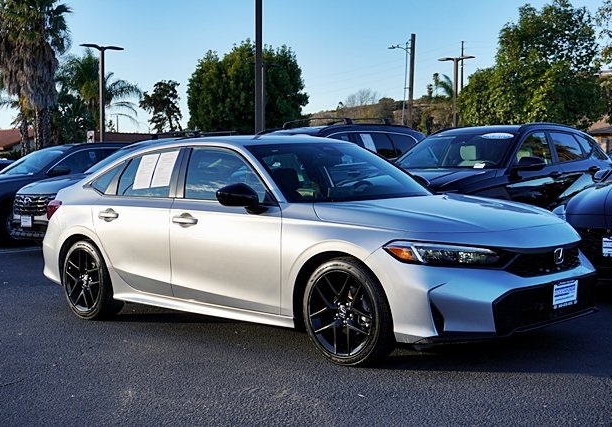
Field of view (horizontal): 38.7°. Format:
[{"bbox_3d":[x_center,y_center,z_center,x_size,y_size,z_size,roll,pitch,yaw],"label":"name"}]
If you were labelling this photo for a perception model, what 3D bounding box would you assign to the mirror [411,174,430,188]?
[{"bbox_3d":[0.943,-0.187,6.604,0.220,0.190,0.200,-4,4,-44],"label":"mirror"}]

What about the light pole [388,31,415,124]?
[{"bbox_3d":[6.081,-6.017,55.169,1.750,10.570,0.450,0,2,-6],"label":"light pole"}]

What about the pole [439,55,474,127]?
[{"bbox_3d":[6.231,-3.315,36.102,1.750,6.390,0.400,1,2,28],"label":"pole"}]

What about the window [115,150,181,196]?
[{"bbox_3d":[-1.177,-0.308,6.597,0.660,0.400,0.070,1,-25,44],"label":"window"}]

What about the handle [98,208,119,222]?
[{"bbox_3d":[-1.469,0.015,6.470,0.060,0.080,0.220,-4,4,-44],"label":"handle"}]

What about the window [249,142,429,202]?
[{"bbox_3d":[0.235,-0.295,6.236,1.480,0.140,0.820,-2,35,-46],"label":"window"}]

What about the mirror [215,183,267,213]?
[{"bbox_3d":[-0.388,-0.088,5.301,0.220,0.190,0.200,-4,4,-44],"label":"mirror"}]

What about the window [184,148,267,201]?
[{"bbox_3d":[-0.504,-0.267,5.723,0.930,0.400,0.050,1,-21,46],"label":"window"}]

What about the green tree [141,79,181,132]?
[{"bbox_3d":[-8.292,-4.247,50.000,2.500,6.771,2.500,-1,2,0],"label":"green tree"}]

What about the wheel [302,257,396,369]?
[{"bbox_3d":[0.264,0.551,4.909,0.235,0.640,0.640,-4,4,-44],"label":"wheel"}]

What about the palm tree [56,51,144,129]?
[{"bbox_3d":[-11.890,-4.985,50.143,5.000,8.970,5.000,0,2,0],"label":"palm tree"}]

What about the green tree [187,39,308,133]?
[{"bbox_3d":[-3.472,-5.522,52.158,7.300,9.850,7.000,0,2,0],"label":"green tree"}]

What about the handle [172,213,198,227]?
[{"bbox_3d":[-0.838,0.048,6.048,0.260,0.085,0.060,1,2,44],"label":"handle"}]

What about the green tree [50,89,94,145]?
[{"bbox_3d":[-11.996,-3.397,45.098,2.800,6.120,2.800,0,2,0],"label":"green tree"}]

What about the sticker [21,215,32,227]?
[{"bbox_3d":[-3.916,0.112,12.200,0.020,0.155,0.300,-4,4,-44],"label":"sticker"}]

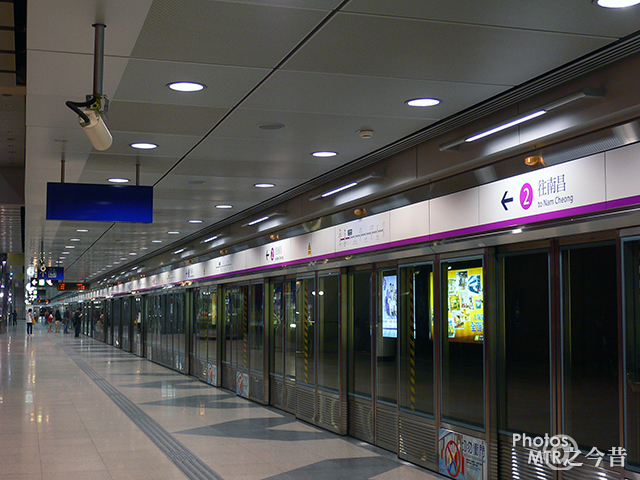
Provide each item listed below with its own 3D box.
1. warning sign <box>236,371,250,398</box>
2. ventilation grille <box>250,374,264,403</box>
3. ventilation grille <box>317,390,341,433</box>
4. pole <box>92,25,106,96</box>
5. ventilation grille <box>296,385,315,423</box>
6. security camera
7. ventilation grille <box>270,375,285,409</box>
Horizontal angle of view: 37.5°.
[{"bbox_3d":[-1.366,2.586,16.768,0.020,0.420,0.980,1,-5,-17],"label":"warning sign"},{"bbox_3d":[-1.030,2.445,15.632,0.050,0.450,0.895,1,-5,-17],"label":"ventilation grille"},{"bbox_3d":[0.126,2.166,11.952,0.050,0.458,0.920,1,-5,-17],"label":"ventilation grille"},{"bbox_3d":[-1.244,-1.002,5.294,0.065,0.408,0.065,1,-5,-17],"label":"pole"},{"bbox_3d":[-0.182,2.238,12.935,0.050,0.460,0.885,1,-5,-17],"label":"ventilation grille"},{"bbox_3d":[-1.252,-0.613,5.263,0.120,0.120,0.260,-1,-27,8],"label":"security camera"},{"bbox_3d":[-0.676,2.396,14.904,0.050,0.450,0.830,1,-5,-17],"label":"ventilation grille"}]

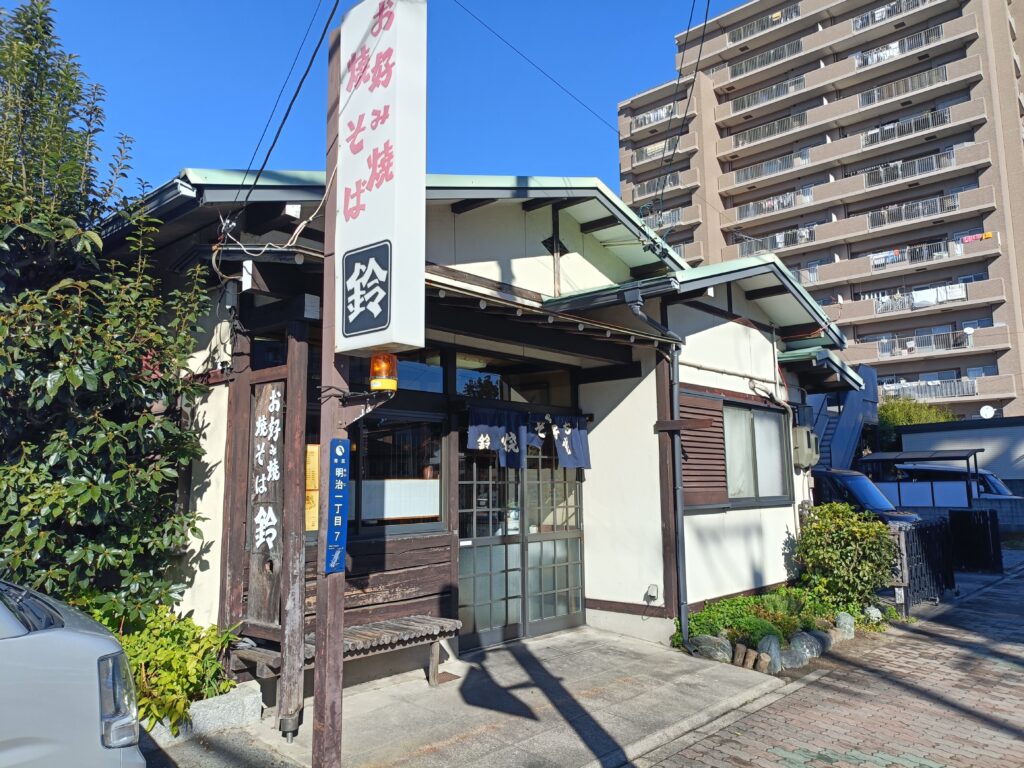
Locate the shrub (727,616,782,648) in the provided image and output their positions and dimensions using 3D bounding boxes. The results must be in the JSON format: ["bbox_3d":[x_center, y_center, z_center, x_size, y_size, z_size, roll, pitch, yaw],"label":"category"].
[{"bbox_3d":[2.056,2.118,6.231,0.376,0.291,0.432,-7,-11,41],"label":"shrub"}]

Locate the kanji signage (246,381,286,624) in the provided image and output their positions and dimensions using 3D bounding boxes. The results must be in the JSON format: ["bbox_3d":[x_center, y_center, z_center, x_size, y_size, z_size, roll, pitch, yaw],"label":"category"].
[{"bbox_3d":[-1.438,0.668,4.325,0.343,1.391,0.038,-7,-11,41],"label":"kanji signage"}]

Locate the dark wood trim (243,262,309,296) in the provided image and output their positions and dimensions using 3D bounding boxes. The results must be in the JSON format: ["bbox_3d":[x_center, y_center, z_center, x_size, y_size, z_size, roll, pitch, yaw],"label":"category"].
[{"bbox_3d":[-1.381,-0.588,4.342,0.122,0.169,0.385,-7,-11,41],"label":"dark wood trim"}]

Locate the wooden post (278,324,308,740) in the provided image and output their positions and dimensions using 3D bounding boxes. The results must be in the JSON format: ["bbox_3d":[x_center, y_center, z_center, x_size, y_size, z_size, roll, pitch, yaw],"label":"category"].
[{"bbox_3d":[-1.230,0.766,4.172,0.094,2.308,0.094,-7,-11,41],"label":"wooden post"}]

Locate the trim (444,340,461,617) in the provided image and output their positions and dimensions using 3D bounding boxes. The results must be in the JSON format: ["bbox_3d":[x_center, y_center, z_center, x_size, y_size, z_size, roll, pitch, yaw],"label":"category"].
[{"bbox_3d":[-0.523,0.955,6.334,0.105,2.500,0.110,-7,-10,43],"label":"trim"}]

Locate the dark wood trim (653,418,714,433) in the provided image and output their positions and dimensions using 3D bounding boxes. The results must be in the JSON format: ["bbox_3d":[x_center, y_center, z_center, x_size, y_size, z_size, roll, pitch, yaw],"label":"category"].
[{"bbox_3d":[1.540,0.369,6.619,0.578,0.082,0.047,-7,-11,41],"label":"dark wood trim"}]

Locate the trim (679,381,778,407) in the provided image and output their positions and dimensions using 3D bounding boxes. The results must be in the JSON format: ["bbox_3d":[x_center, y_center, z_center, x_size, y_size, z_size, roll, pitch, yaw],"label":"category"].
[{"bbox_3d":[2.391,0.117,7.936,0.035,0.085,2.350,-7,-10,43],"label":"trim"}]

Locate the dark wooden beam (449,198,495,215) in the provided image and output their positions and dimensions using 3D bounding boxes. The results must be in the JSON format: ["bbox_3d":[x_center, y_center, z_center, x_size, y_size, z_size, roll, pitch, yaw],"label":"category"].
[{"bbox_3d":[-0.321,-1.537,6.253,0.460,0.082,0.088,-8,-10,42],"label":"dark wooden beam"}]

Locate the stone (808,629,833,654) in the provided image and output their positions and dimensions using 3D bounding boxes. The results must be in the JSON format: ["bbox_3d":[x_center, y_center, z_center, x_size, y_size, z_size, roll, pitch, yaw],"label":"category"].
[{"bbox_3d":[2.911,2.394,7.020,0.230,0.230,0.240,-8,-11,42],"label":"stone"}]

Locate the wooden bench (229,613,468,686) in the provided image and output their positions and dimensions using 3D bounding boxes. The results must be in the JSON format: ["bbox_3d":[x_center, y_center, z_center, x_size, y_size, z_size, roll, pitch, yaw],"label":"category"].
[{"bbox_3d":[-1.030,1.820,4.774,0.451,0.414,1.542,-7,-11,41],"label":"wooden bench"}]

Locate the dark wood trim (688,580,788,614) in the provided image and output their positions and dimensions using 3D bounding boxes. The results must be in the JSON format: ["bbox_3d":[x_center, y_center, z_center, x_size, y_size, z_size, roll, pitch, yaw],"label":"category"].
[{"bbox_3d":[2.398,2.216,7.686,0.047,0.094,2.510,-7,-11,41],"label":"dark wood trim"}]

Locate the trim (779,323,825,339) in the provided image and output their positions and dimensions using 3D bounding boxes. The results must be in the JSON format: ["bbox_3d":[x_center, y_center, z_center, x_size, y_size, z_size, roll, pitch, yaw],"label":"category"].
[{"bbox_3d":[3.577,-0.663,9.139,0.507,0.130,0.100,-8,-11,42],"label":"trim"}]

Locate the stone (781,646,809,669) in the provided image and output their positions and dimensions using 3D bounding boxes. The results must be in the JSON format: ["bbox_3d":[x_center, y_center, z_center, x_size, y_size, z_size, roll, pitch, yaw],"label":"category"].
[{"bbox_3d":[2.242,2.174,5.889,0.150,0.169,0.197,-7,-11,41],"label":"stone"}]

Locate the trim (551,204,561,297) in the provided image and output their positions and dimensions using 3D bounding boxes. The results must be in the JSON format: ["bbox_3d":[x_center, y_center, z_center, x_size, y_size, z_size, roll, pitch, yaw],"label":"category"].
[{"bbox_3d":[0.430,-1.329,7.365,0.066,0.949,0.089,-7,-11,41],"label":"trim"}]

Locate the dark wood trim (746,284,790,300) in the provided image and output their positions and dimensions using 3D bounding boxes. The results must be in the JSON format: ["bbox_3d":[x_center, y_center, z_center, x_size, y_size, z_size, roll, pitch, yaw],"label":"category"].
[{"bbox_3d":[2.953,-1.055,8.529,0.487,0.090,0.090,-8,-11,42],"label":"dark wood trim"}]

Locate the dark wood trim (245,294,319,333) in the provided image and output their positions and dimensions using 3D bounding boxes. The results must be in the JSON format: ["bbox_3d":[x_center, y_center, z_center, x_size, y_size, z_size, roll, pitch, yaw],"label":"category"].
[{"bbox_3d":[-1.513,-0.428,4.759,0.860,0.145,0.105,-7,-10,43],"label":"dark wood trim"}]

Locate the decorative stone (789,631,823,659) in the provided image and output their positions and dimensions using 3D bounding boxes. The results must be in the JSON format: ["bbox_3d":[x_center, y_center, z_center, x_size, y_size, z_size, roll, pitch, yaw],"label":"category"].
[{"bbox_3d":[2.649,2.356,6.662,0.280,0.230,0.270,-7,-10,43],"label":"decorative stone"}]

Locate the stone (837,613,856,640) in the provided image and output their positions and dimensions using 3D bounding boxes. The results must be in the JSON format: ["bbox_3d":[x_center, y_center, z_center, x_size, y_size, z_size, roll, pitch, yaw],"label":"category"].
[{"bbox_3d":[3.365,2.437,7.490,0.160,0.255,0.170,-8,-11,42],"label":"stone"}]

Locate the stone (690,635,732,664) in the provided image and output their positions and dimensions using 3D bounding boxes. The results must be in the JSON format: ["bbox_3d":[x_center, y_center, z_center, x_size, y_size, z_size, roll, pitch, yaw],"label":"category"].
[{"bbox_3d":[1.736,2.320,6.436,0.380,0.220,0.270,-7,-10,43],"label":"stone"}]

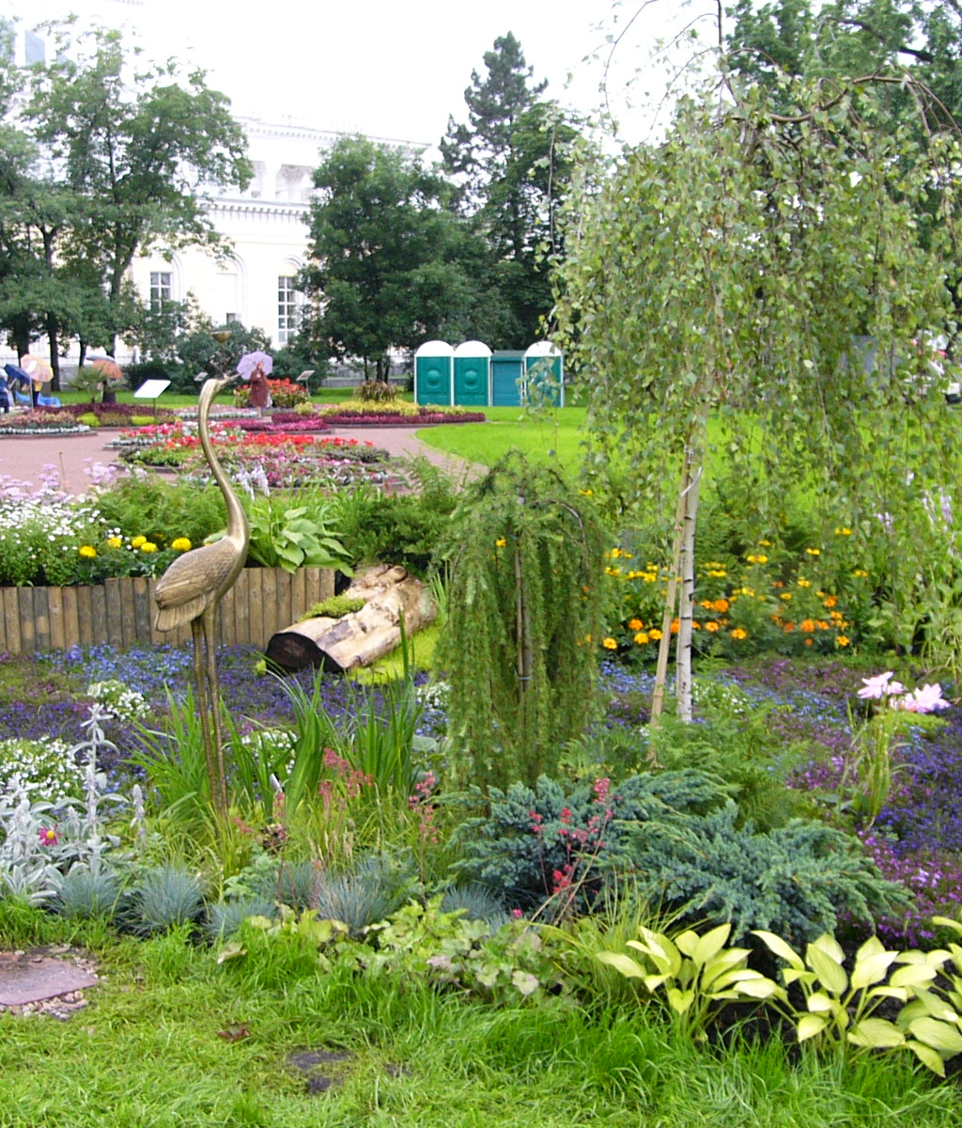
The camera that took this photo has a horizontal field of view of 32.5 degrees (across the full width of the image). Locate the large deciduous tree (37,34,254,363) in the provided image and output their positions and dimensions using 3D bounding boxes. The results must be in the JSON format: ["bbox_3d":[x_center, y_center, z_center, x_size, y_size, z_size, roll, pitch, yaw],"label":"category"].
[{"bbox_3d":[-14.108,-14.644,68.721,9.095,14.978,9.095,0,7,0],"label":"large deciduous tree"}]

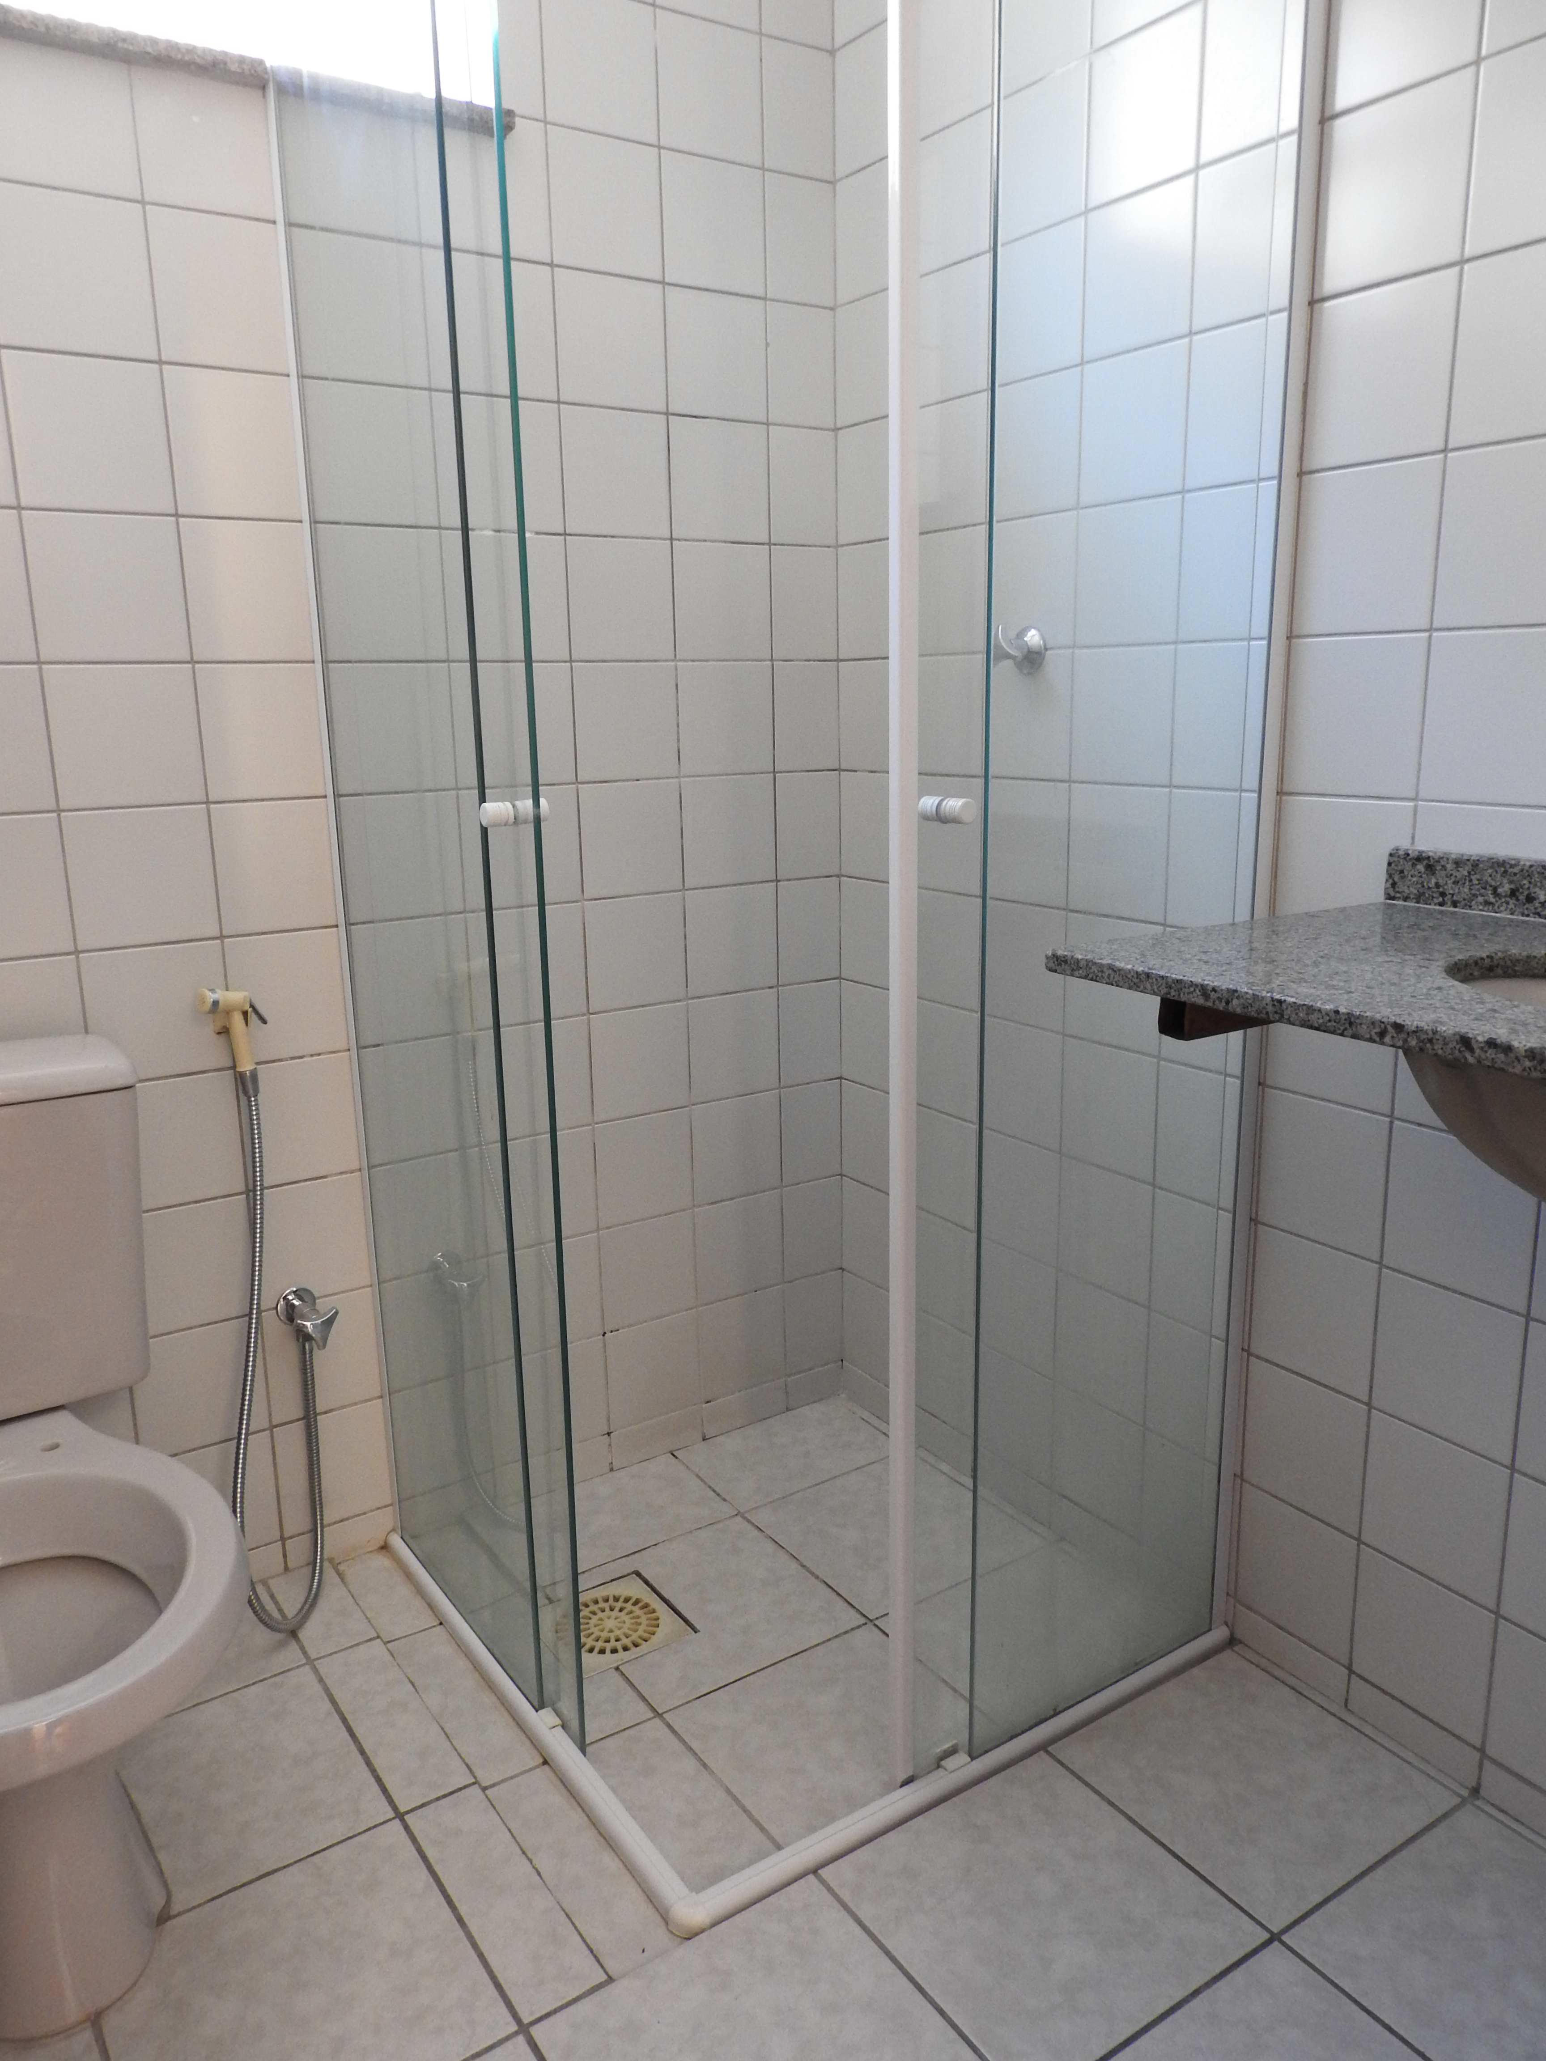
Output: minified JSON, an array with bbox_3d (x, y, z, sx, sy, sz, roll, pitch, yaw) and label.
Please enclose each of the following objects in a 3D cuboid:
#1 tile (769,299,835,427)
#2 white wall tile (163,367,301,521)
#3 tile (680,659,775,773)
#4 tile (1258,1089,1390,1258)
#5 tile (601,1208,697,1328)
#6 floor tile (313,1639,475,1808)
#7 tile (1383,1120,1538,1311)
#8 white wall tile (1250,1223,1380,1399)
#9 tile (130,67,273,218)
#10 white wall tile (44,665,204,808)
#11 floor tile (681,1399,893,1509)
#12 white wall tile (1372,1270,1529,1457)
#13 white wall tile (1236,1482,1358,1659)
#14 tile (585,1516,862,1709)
[{"bbox_3d":[0.038,-0.901,1.944,0.111,0.152,0.010,-9,15,-32],"label":"tile"},{"bbox_3d":[-0.596,-0.655,1.605,0.153,0.154,0.009,-9,15,-32],"label":"white wall tile"},{"bbox_3d":[-0.068,-0.440,2.023,0.154,0.156,0.010,-9,15,-32],"label":"tile"},{"bbox_3d":[0.586,0.152,1.523,0.010,0.156,0.154,-9,15,-32],"label":"tile"},{"bbox_3d":[-0.183,0.351,2.099,0.153,0.154,0.010,-9,15,-32],"label":"tile"},{"bbox_3d":[-0.429,0.770,1.603,0.081,0.010,0.290,-10,16,-32],"label":"floor tile"},{"bbox_3d":[0.668,0.178,1.385,0.010,0.154,0.152,-10,16,-32],"label":"tile"},{"bbox_3d":[0.577,0.299,1.526,0.010,0.152,0.149,-9,15,-32],"label":"white wall tile"},{"bbox_3d":[-0.594,-0.936,1.516,0.152,0.127,0.010,-9,15,-32],"label":"tile"},{"bbox_3d":[-0.721,-0.328,1.595,0.153,0.154,0.010,-9,15,-32],"label":"white wall tile"},{"bbox_3d":[0.024,0.643,2.168,0.294,0.009,0.195,-9,15,-32],"label":"floor tile"},{"bbox_3d":[0.675,0.334,1.430,0.010,0.156,0.154,-9,15,-32],"label":"white wall tile"},{"bbox_3d":[0.592,0.610,1.614,0.009,0.154,0.152,-9,15,-32],"label":"white wall tile"},{"bbox_3d":[-0.085,0.720,1.785,0.287,0.010,0.286,-9,15,-32],"label":"tile"}]

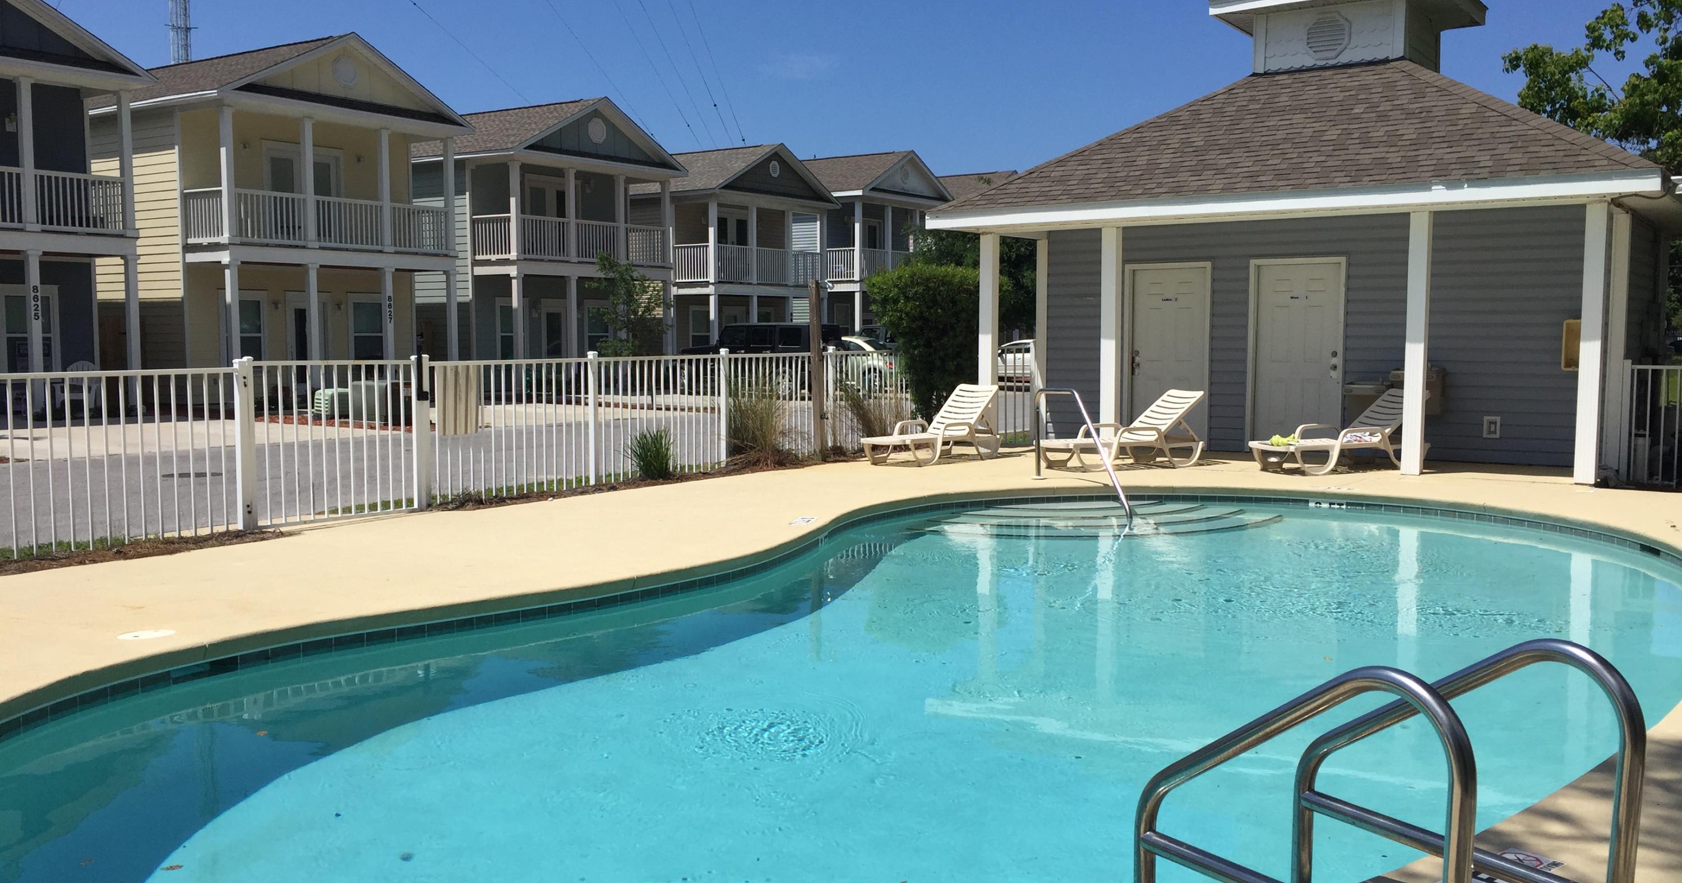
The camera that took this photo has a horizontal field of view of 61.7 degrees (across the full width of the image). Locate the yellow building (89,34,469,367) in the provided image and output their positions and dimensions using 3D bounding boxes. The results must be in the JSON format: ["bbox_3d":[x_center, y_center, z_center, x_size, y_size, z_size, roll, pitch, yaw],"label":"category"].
[{"bbox_3d":[-14.107,-4.664,31.334,10.500,7.476,6.100,3,6,33],"label":"yellow building"}]

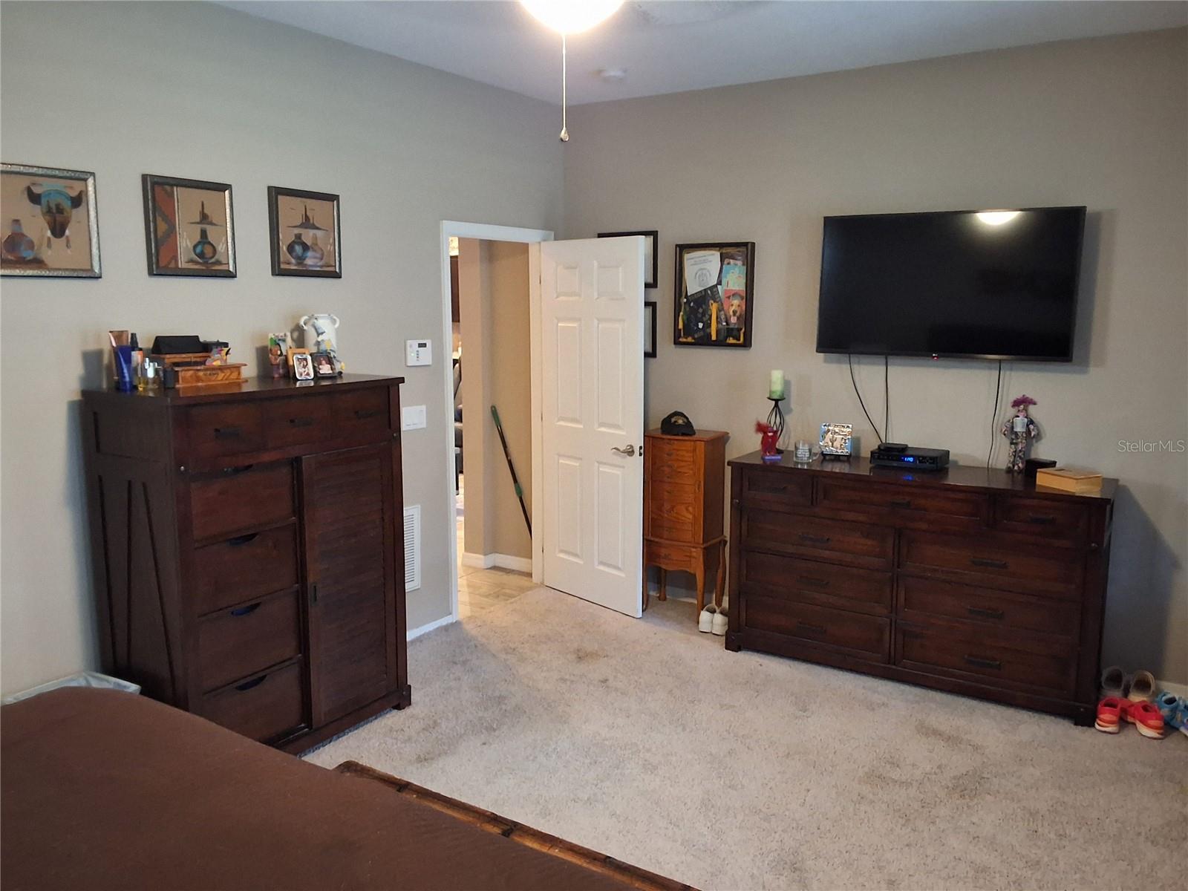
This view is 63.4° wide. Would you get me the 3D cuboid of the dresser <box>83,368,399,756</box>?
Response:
[{"bbox_3d":[-1.266,0.462,3.717,0.490,1.400,1.070,5,10,32],"label":"dresser"}]

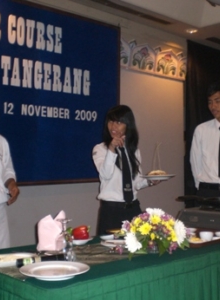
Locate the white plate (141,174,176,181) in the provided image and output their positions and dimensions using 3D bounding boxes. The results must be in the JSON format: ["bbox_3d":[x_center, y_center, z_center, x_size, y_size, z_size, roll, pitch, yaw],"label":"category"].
[{"bbox_3d":[0.326,0.184,2.950,0.237,0.028,0.237,-1,-1,0],"label":"white plate"}]

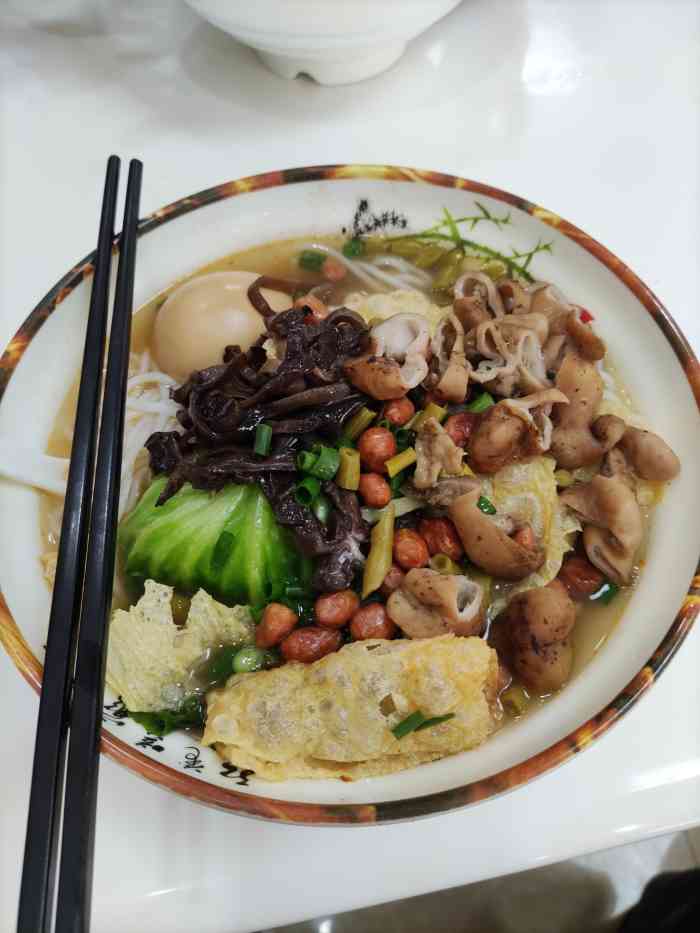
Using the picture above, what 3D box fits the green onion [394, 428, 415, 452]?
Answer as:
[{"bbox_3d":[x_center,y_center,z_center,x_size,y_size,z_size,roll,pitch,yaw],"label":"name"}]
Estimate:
[{"bbox_3d":[0.018,-0.009,0.224,0.006,0.006,0.008,9,62,5],"label":"green onion"}]

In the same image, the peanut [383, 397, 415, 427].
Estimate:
[{"bbox_3d":[0.017,-0.019,0.235,0.010,0.010,0.013,19,64,11],"label":"peanut"}]

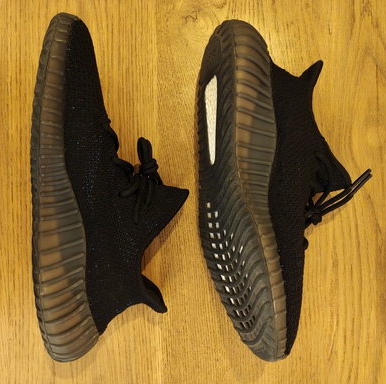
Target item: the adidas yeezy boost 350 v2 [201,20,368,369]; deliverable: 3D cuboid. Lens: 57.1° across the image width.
[{"bbox_3d":[0.088,-0.001,0.318,0.136,0.108,0.295,-7,90,-19],"label":"adidas yeezy boost 350 v2"}]

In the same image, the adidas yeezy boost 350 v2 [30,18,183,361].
[{"bbox_3d":[-0.066,-0.004,0.318,0.134,0.108,0.295,0,90,-19],"label":"adidas yeezy boost 350 v2"}]

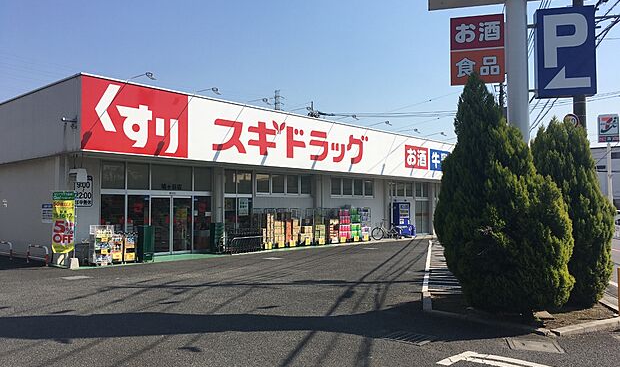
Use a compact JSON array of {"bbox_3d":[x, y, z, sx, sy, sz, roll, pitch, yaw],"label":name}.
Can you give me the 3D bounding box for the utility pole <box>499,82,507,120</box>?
[{"bbox_3d":[14.100,-2.200,38.000,0.320,11.000,0.320,0,-3,0],"label":"utility pole"}]

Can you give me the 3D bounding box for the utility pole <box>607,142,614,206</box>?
[{"bbox_3d":[22.000,0.130,38.000,0.300,6.300,0.300,0,-3,0],"label":"utility pole"}]

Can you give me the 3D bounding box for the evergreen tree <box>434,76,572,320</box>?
[{"bbox_3d":[3.070,0.120,8.200,2.200,3.700,2.050,0,-3,0],"label":"evergreen tree"}]

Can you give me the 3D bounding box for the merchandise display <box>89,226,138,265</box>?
[{"bbox_3d":[-5.920,1.830,15.600,0.450,1.170,1.350,-3,-4,43],"label":"merchandise display"}]

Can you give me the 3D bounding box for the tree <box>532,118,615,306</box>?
[{"bbox_3d":[4.480,0.430,9.000,1.600,3.140,1.600,0,-3,0],"label":"tree"}]

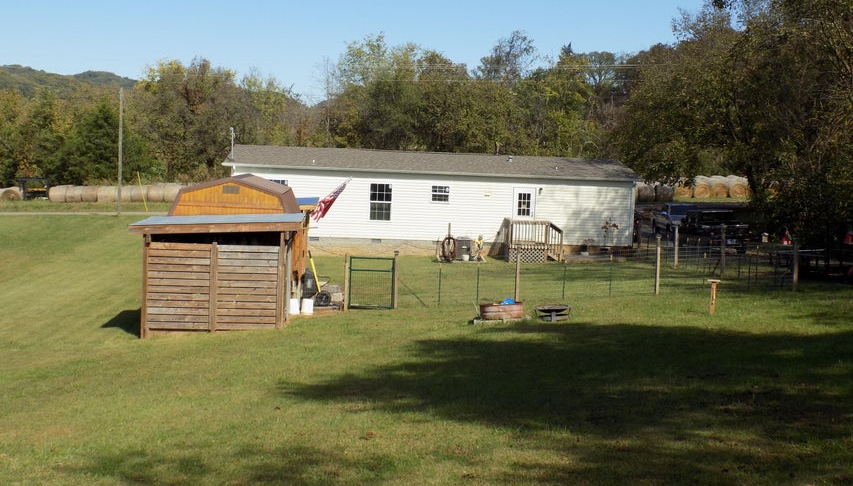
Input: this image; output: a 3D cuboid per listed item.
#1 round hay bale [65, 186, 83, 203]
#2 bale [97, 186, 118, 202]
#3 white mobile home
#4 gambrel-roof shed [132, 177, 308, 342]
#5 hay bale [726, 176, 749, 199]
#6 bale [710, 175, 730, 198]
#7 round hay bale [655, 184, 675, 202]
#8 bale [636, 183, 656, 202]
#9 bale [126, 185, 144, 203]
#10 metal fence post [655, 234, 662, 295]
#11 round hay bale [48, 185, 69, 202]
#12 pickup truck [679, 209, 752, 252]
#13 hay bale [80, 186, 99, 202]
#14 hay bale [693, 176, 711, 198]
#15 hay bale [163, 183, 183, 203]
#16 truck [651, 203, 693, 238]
[{"bbox_3d":[-30.698,-4.241,88.000,1.420,1.420,1.420,2,0,-3],"label":"round hay bale"},{"bbox_3d":[-24.662,-3.782,78.000,1.350,1.280,1.280,2,4,-5],"label":"bale"},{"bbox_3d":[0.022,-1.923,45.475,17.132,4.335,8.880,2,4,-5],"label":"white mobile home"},{"bbox_3d":[-4.814,0.079,25.021,3.650,3.361,7.200,2,4,-5],"label":"gambrel-roof shed"},{"bbox_3d":[24.315,-4.172,78.500,1.400,1.380,1.300,3,4,11],"label":"hay bale"},{"bbox_3d":[22.907,-4.222,79.000,1.320,1.320,1.300,3,4,11],"label":"bale"},{"bbox_3d":[20.062,-4.206,85.000,1.400,1.450,1.450,2,0,-6],"label":"round hay bale"},{"bbox_3d":[16.802,-3.795,77.000,1.250,1.420,1.400,2,4,-5],"label":"bale"},{"bbox_3d":[-22.424,-3.782,78.000,1.270,1.280,1.280,2,4,-5],"label":"bale"},{"bbox_3d":[5.888,0.565,25.700,0.100,1.500,0.100,2,0,0],"label":"metal fence post"},{"bbox_3d":[-28.444,-3.782,78.000,1.270,1.280,1.280,2,4,-5],"label":"round hay bale"},{"bbox_3d":[13.500,-0.470,47.600,1.950,1.920,5.600,2,0,-2],"label":"pickup truck"},{"bbox_3d":[-29.304,-4.285,88.000,1.420,1.420,1.420,2,0,-3],"label":"hay bale"},{"bbox_3d":[23.404,-4.468,86.000,1.450,1.500,1.450,2,0,12],"label":"hay bale"},{"bbox_3d":[-22.076,-4.267,88.000,1.420,1.420,1.420,2,0,-3],"label":"hay bale"},{"bbox_3d":[14.502,-1.305,57.839,2.000,1.880,5.700,2,4,2],"label":"truck"}]

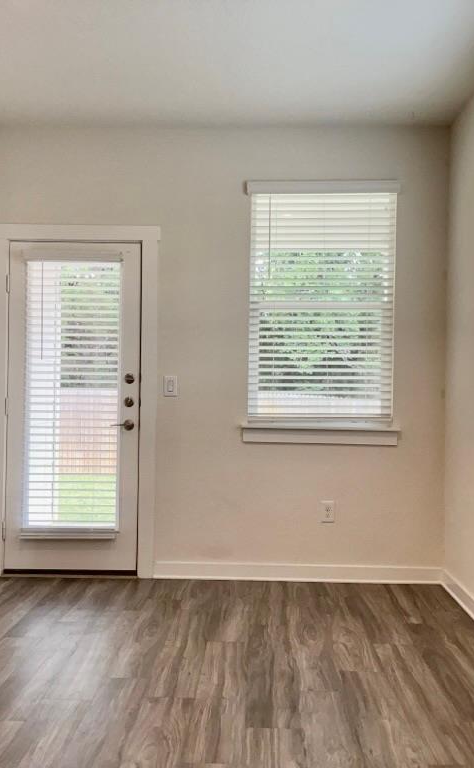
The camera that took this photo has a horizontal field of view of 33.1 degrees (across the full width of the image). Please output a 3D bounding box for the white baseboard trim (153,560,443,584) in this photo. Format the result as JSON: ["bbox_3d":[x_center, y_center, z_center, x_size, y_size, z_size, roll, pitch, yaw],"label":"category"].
[{"bbox_3d":[0.371,1.138,4.803,1.753,0.100,0.016,1,0,2],"label":"white baseboard trim"}]

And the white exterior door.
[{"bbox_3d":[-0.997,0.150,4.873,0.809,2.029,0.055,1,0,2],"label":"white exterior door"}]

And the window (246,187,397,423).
[{"bbox_3d":[0.507,-0.495,4.827,0.912,1.442,0.070,1,0,2],"label":"window"}]

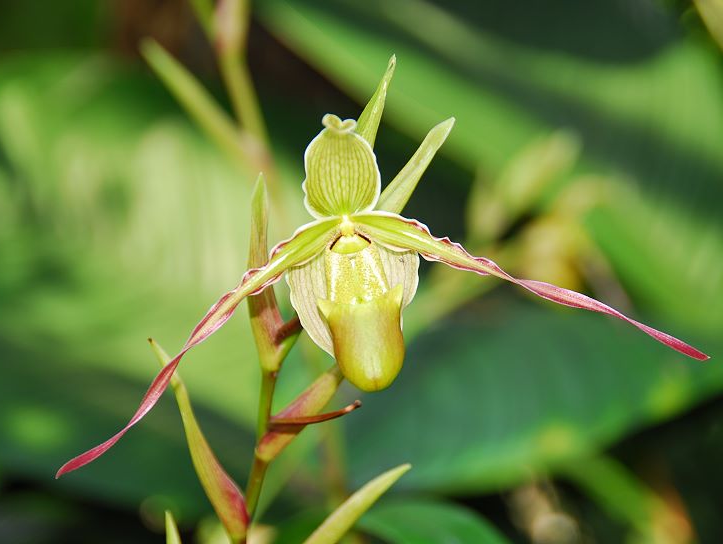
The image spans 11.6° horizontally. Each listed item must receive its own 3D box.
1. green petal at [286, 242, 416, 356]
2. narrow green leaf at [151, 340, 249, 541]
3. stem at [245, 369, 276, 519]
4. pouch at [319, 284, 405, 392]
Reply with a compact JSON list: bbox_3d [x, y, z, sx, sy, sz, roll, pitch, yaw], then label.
[{"bbox_3d":[-0.002,0.007,0.883,0.033,0.031,0.014,-2,6,-3],"label":"green petal"},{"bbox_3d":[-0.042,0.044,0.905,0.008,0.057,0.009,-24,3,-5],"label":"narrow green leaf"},{"bbox_3d":[-0.026,0.044,0.905,0.004,0.037,0.004,7,0,0],"label":"stem"},{"bbox_3d":[0.000,0.016,0.865,0.021,0.027,0.021,-5,6,-5],"label":"pouch"}]

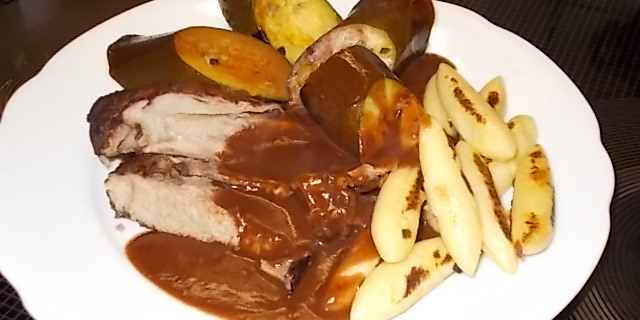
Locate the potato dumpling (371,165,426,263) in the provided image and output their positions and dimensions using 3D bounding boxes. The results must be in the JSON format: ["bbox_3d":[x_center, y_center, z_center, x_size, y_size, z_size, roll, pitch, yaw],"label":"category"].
[{"bbox_3d":[0.033,0.018,0.320,0.019,0.018,0.055,10,43,13],"label":"potato dumpling"}]

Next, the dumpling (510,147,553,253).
[{"bbox_3d":[0.084,0.015,0.321,0.016,0.015,0.058,8,43,10],"label":"dumpling"}]

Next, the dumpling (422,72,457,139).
[{"bbox_3d":[0.057,-0.021,0.365,0.015,0.015,0.053,-5,42,-4],"label":"dumpling"}]

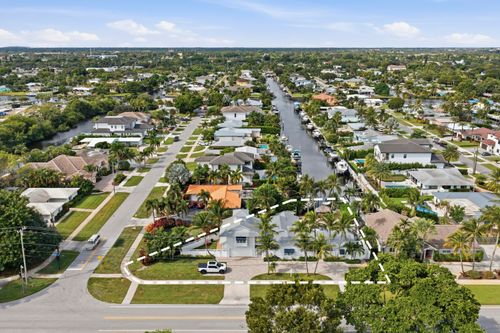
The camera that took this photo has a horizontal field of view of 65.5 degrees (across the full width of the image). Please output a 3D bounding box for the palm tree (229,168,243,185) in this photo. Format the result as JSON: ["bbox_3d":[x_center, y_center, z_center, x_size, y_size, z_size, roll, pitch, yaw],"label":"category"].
[{"bbox_3d":[-4.300,3.705,124.067,4.600,6.600,4.600,0,17,1],"label":"palm tree"}]

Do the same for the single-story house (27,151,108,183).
[{"bbox_3d":[-65.500,-0.490,141.610,27.000,5.700,24.000,0,17,1],"label":"single-story house"}]

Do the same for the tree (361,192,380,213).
[{"bbox_3d":[33.250,9.880,107.220,5.350,6.100,5.350,0,17,1],"label":"tree"}]

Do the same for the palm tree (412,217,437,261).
[{"bbox_3d":[36.100,15.539,81.149,4.900,9.200,4.900,0,17,1],"label":"palm tree"}]

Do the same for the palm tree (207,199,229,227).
[{"bbox_3d":[-8.263,11.890,99.590,5.250,7.650,5.250,0,17,0],"label":"palm tree"}]

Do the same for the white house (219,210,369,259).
[{"bbox_3d":[9.600,14.163,90.560,31.400,6.300,17.500,0,17,1],"label":"white house"}]

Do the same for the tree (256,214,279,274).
[{"bbox_3d":[3.700,15.318,75.746,4.600,12.800,4.600,0,17,1],"label":"tree"}]

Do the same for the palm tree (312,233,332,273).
[{"bbox_3d":[14.633,17.602,78.181,4.190,9.340,4.190,0,17,0],"label":"palm tree"}]

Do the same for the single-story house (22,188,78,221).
[{"bbox_3d":[-58.300,10.528,106.810,15.500,3.700,20.500,0,17,1],"label":"single-story house"}]

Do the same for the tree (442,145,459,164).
[{"bbox_3d":[79.520,-4.826,153.970,6.540,7.590,6.540,0,17,0],"label":"tree"}]

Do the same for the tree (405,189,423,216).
[{"bbox_3d":[44.359,9.771,105.781,5.170,8.060,5.170,0,17,0],"label":"tree"}]

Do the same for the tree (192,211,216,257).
[{"bbox_3d":[-9.650,15.007,82.032,4.900,9.700,4.700,0,17,1],"label":"tree"}]

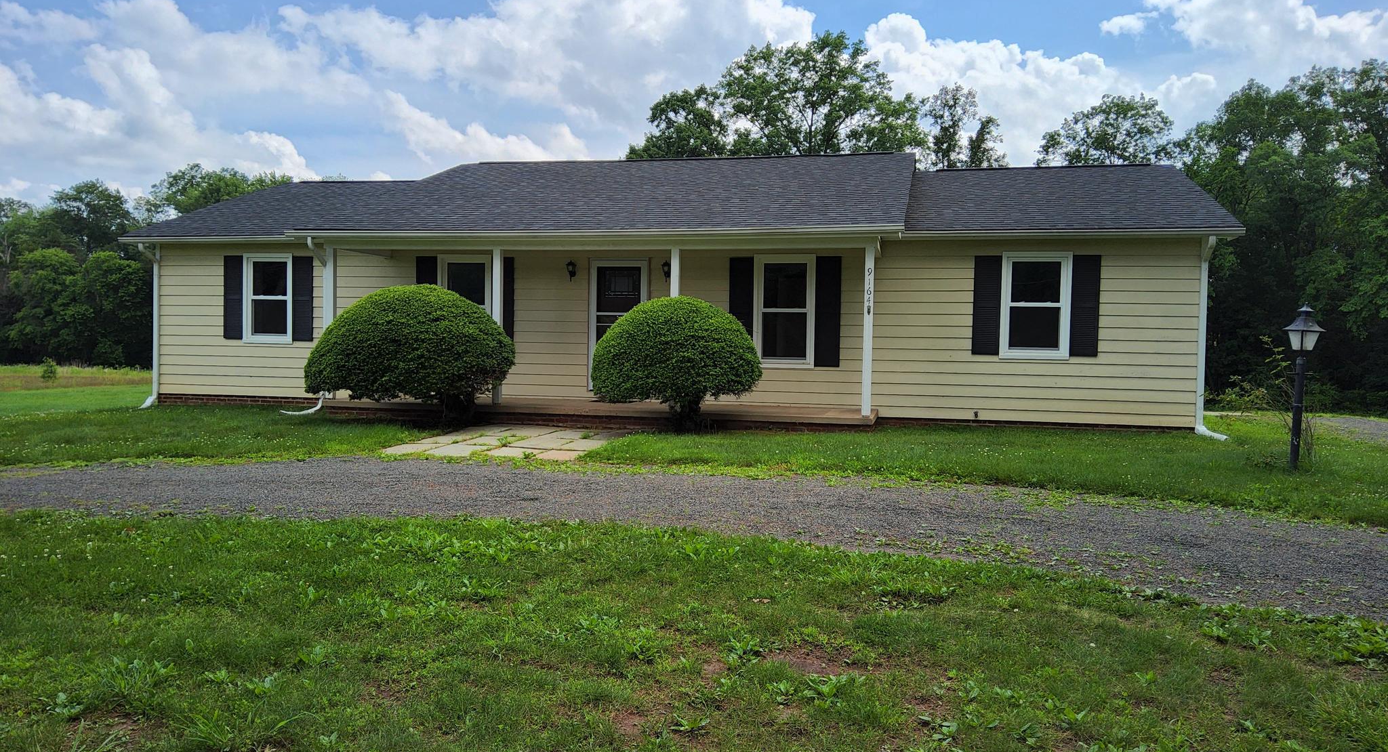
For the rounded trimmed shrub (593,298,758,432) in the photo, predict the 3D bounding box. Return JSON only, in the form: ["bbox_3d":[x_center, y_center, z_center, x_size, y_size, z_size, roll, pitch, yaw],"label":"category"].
[{"bbox_3d":[-0.228,-0.159,12.798,2.166,1.744,2.100,1,2,13],"label":"rounded trimmed shrub"}]

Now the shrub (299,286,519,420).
[{"bbox_3d":[-3.868,-0.287,13.622,2.830,1.945,2.450,1,2,13],"label":"shrub"}]

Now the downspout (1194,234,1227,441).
[{"bbox_3d":[6.965,-0.503,13.395,0.370,2.680,0.480,1,2,13],"label":"downspout"}]

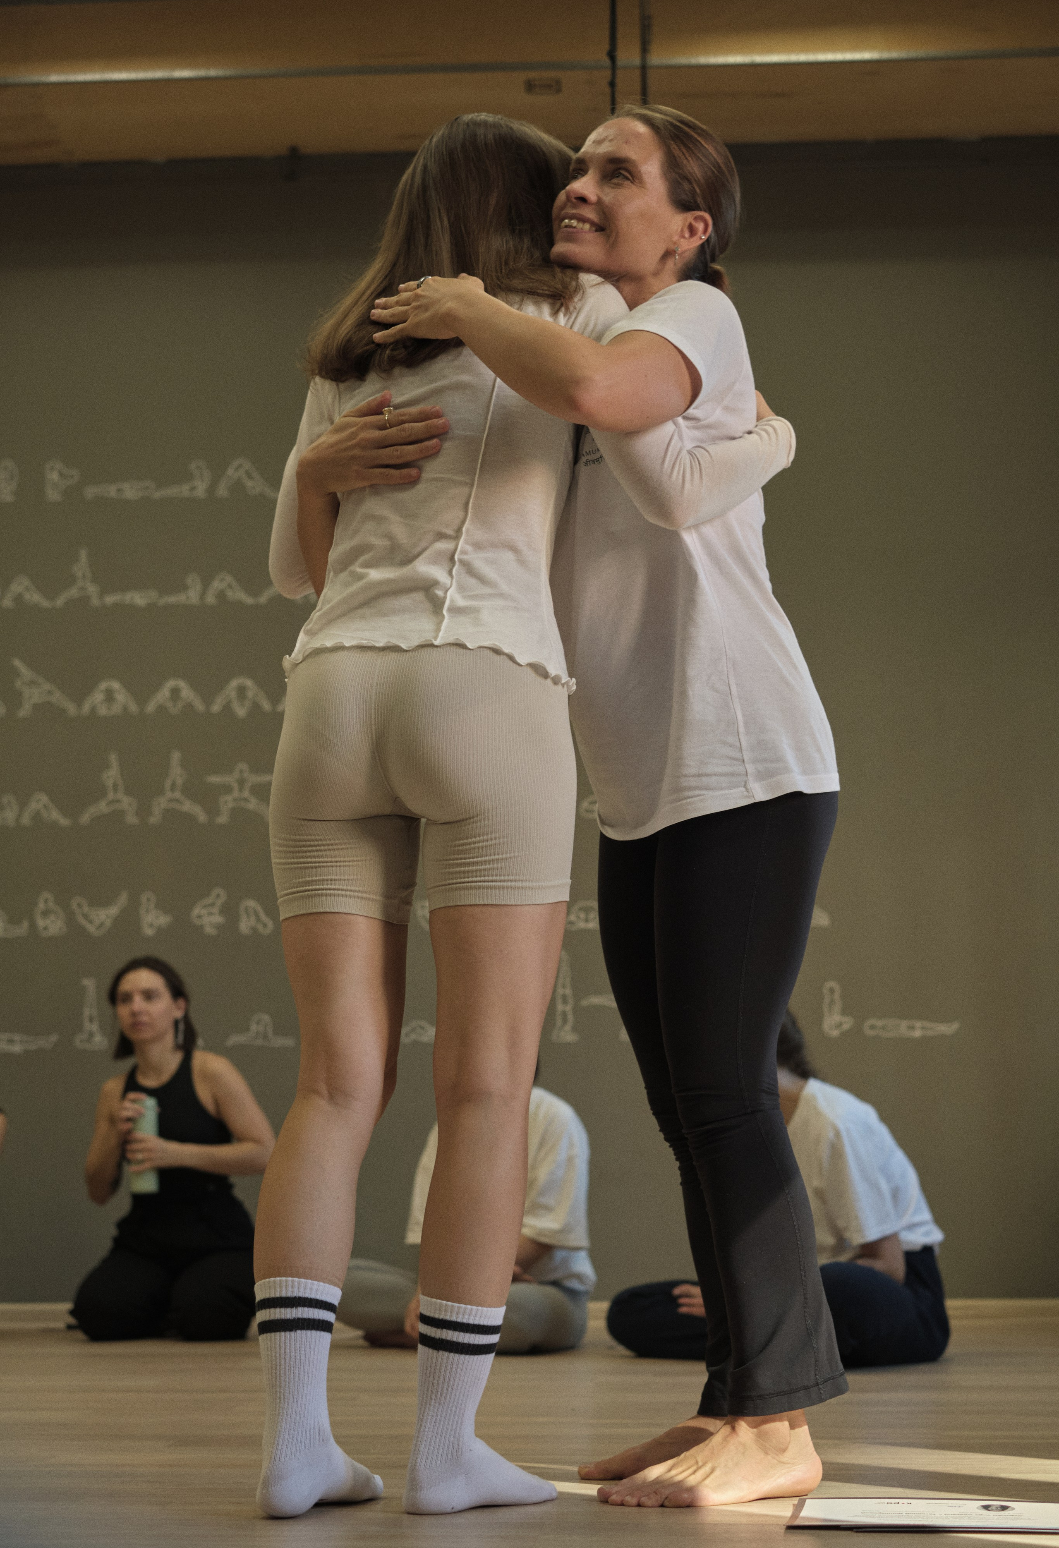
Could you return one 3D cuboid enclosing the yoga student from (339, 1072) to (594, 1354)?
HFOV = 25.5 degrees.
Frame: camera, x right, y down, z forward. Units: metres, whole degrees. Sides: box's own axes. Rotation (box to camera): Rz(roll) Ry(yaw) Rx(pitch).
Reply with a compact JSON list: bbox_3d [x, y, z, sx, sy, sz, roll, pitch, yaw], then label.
[{"bbox_3d":[-0.114,0.906,5.324,0.620,0.780,0.570,-7,-12,33],"label":"yoga student"}]

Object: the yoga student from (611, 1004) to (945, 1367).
[{"bbox_3d":[0.521,0.840,4.847,0.630,0.730,0.630,6,-12,-31],"label":"yoga student"}]

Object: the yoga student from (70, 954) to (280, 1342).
[{"bbox_3d":[-0.894,0.930,5.900,0.520,0.950,0.630,-2,-11,11],"label":"yoga student"}]

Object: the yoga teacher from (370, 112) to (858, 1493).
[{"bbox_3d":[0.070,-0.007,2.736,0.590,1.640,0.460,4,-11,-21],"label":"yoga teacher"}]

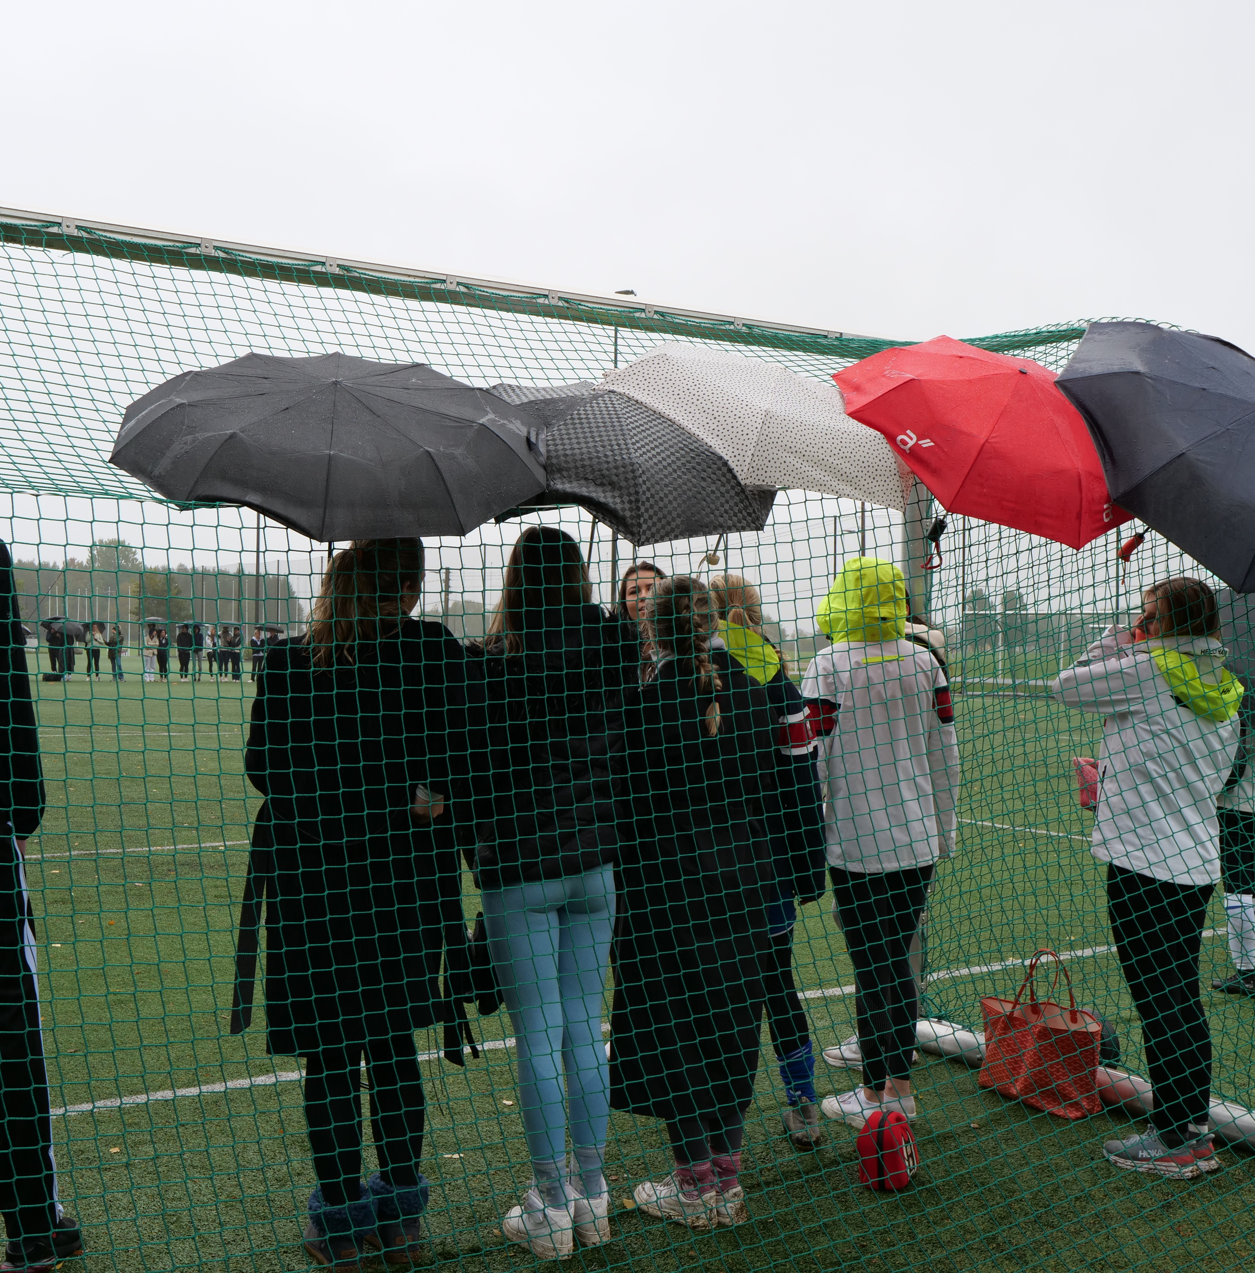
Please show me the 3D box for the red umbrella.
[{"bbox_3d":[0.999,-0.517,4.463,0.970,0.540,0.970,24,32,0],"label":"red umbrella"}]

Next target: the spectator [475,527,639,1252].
[{"bbox_3d":[-0.165,0.613,3.857,0.470,1.740,0.360,0,0,-34],"label":"spectator"}]

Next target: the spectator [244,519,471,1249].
[{"bbox_3d":[-0.636,0.613,3.770,0.540,1.730,0.380,1,0,-22],"label":"spectator"}]

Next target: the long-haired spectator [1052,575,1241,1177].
[{"bbox_3d":[1.489,0.669,4.436,0.480,1.660,0.460,1,0,35],"label":"long-haired spectator"}]

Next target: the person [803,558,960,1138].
[{"bbox_3d":[0.777,0.629,4.818,0.500,1.720,0.360,1,0,-27],"label":"person"}]

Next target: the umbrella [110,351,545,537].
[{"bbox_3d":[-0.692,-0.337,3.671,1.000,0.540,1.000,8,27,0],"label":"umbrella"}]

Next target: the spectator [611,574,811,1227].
[{"bbox_3d":[0.182,0.666,4.062,0.460,1.640,0.400,0,0,-40],"label":"spectator"}]

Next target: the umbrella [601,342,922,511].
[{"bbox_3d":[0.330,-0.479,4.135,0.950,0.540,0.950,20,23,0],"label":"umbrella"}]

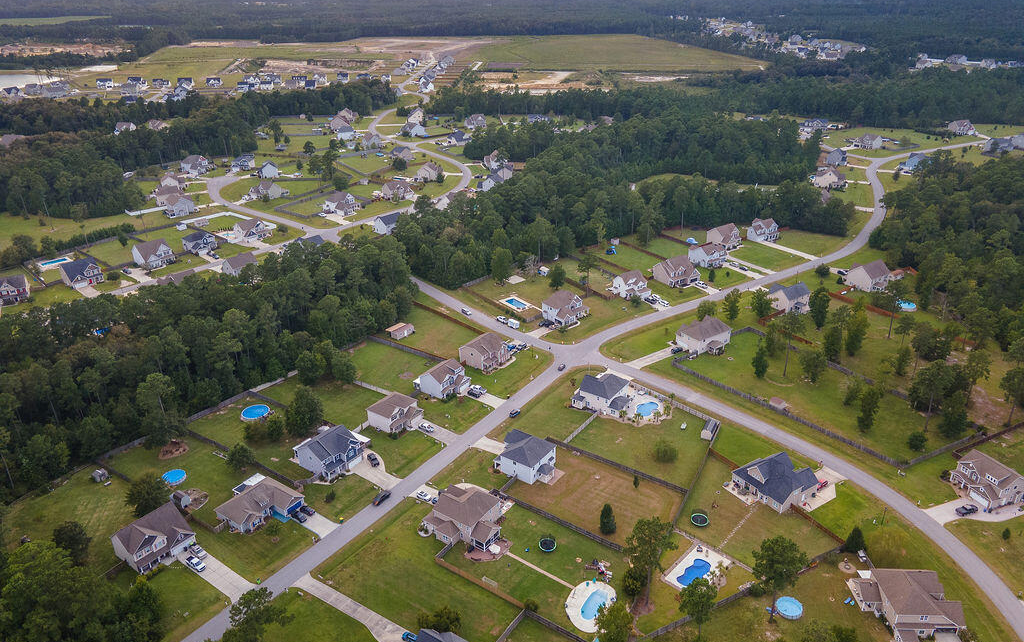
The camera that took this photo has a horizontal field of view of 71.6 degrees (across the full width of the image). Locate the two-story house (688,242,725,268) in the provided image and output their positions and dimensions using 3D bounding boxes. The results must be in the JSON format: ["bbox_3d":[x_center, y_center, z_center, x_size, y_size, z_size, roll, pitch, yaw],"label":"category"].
[{"bbox_3d":[88.220,-30.310,317.480,12.660,8.210,11.550,-16,31,-28],"label":"two-story house"}]

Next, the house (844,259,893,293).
[{"bbox_3d":[149.380,-19.890,297.090,13.500,9.900,13.000,-18,31,-31],"label":"house"}]

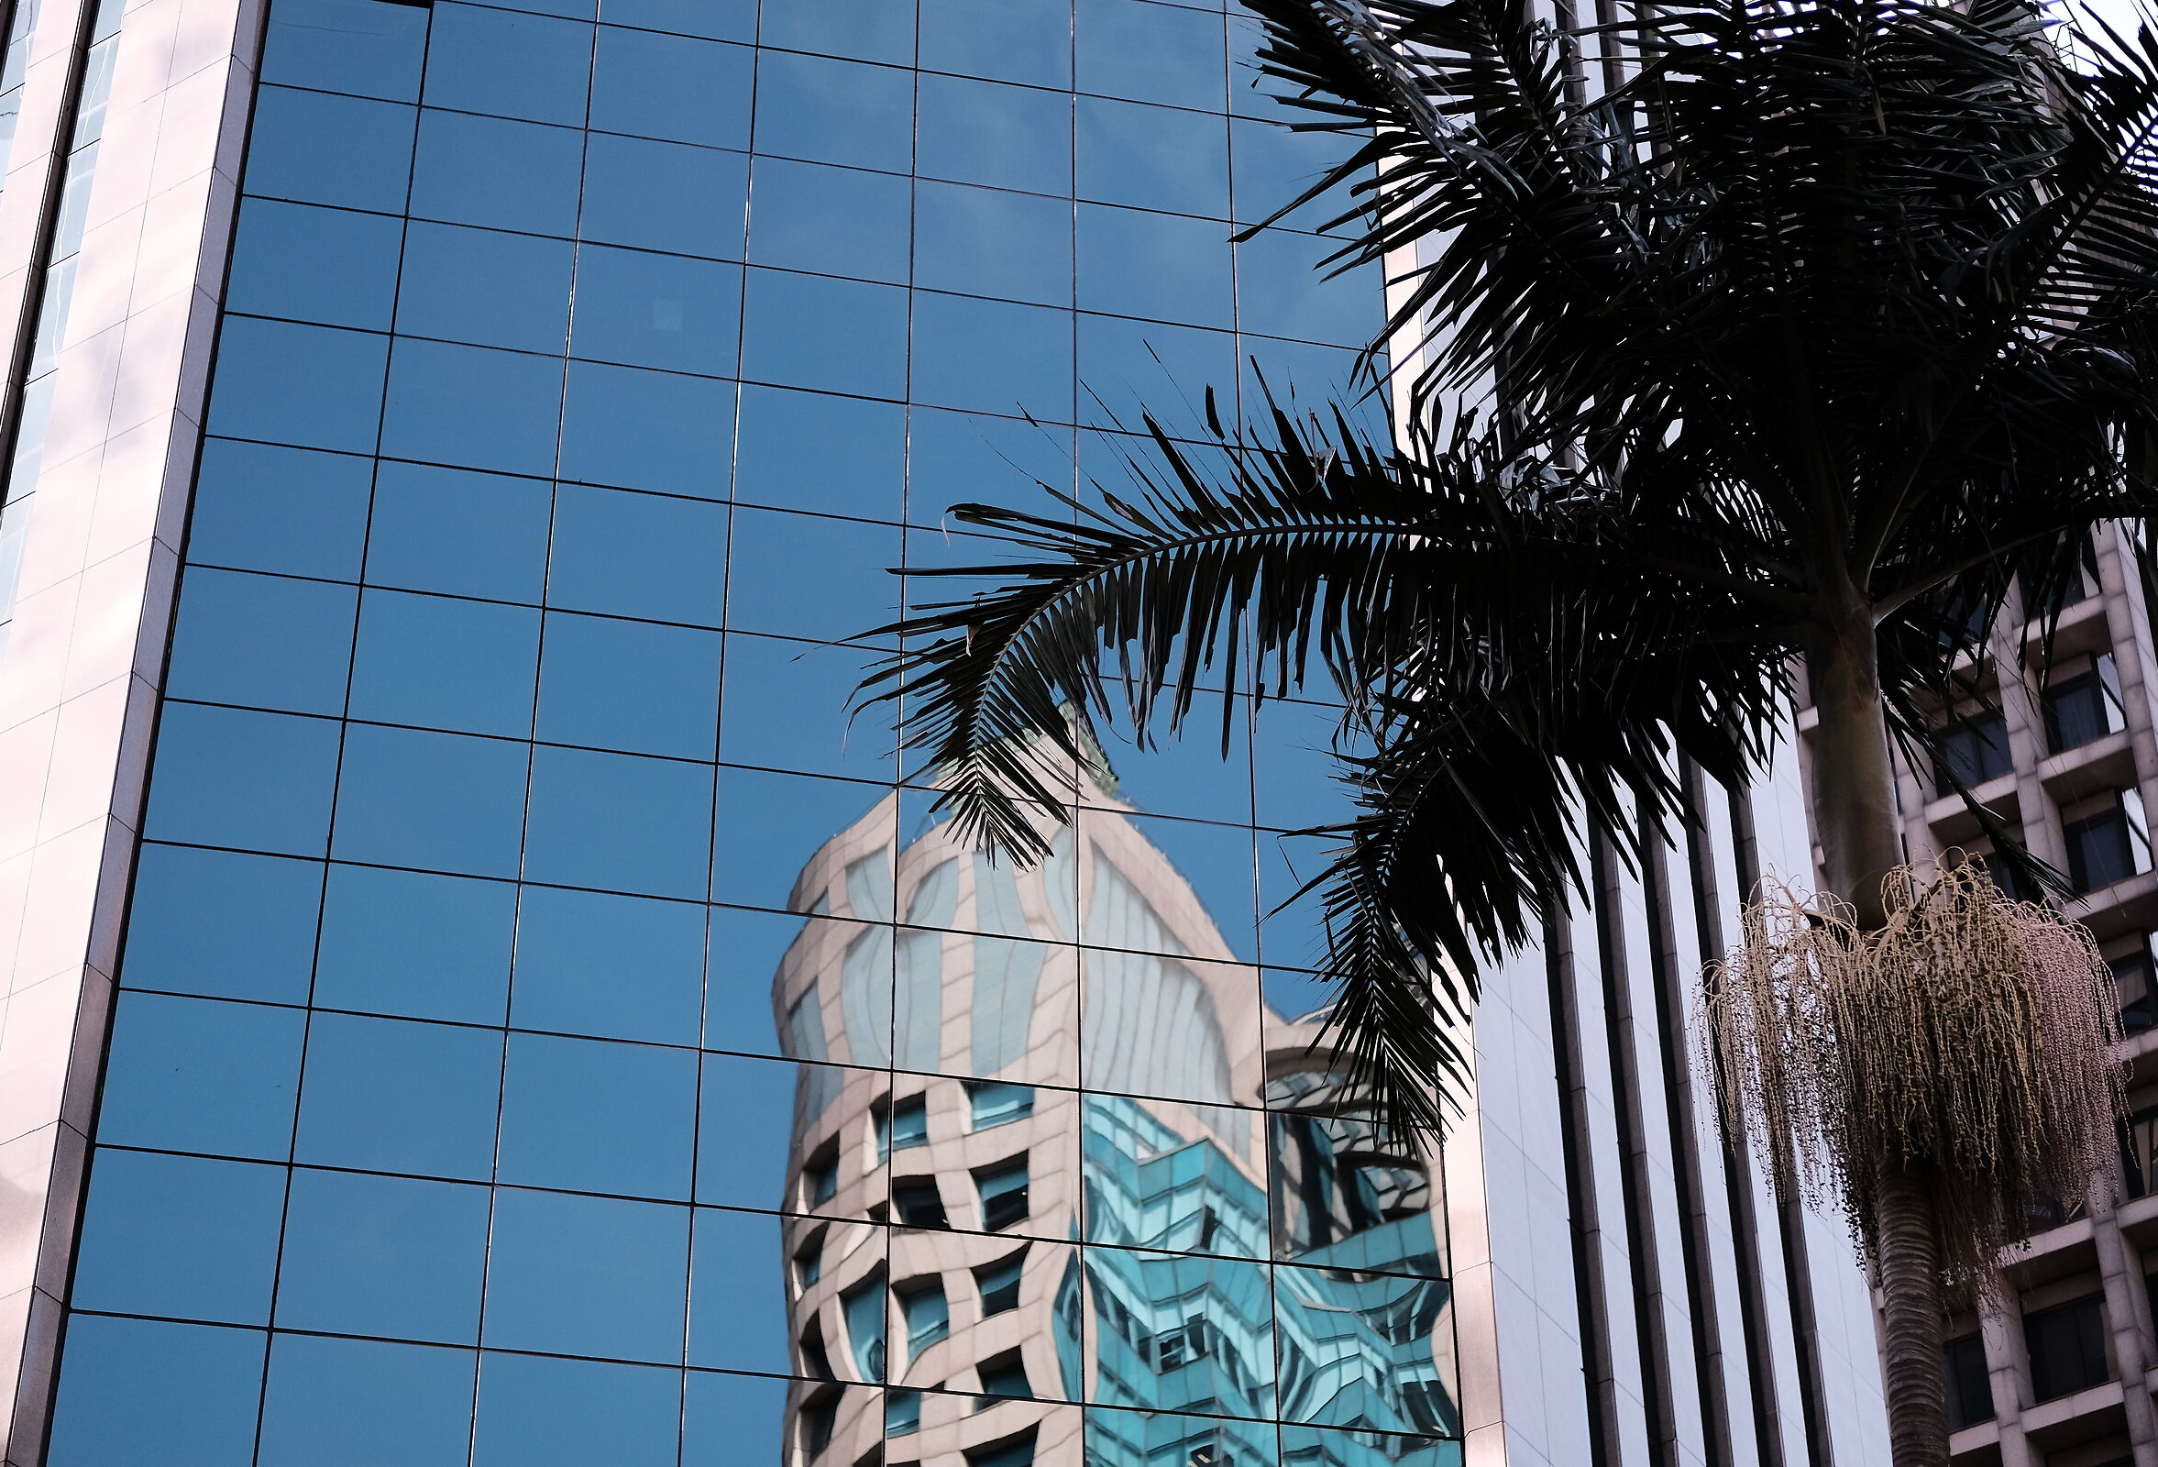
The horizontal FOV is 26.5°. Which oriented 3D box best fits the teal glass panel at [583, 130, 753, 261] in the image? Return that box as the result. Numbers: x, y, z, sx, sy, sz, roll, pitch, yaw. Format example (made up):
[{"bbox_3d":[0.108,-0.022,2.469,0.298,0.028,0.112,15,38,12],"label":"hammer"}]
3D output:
[{"bbox_3d":[-3.220,-4.171,35.623,1.280,1.211,0.050,7,-39,-9],"label":"teal glass panel"}]

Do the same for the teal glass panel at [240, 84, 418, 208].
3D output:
[{"bbox_3d":[-6.056,-4.705,37.175,1.265,1.260,0.060,7,-39,-9],"label":"teal glass panel"}]

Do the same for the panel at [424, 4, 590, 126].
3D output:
[{"bbox_3d":[-4.755,-5.554,38.192,1.337,1.260,0.060,7,-39,-9],"label":"panel"}]

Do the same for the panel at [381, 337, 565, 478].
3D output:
[{"bbox_3d":[-4.480,-2.414,33.874,1.280,1.211,0.050,7,-39,-9],"label":"panel"}]

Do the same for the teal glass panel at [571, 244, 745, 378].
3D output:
[{"bbox_3d":[-3.399,-3.371,36.799,1.337,1.260,0.060,7,-39,-9],"label":"teal glass panel"}]

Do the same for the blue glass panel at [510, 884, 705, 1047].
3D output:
[{"bbox_3d":[-3.547,1.752,34.649,1.428,1.349,0.050,7,-39,-9],"label":"blue glass panel"}]

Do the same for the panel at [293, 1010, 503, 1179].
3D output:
[{"bbox_3d":[-4.443,2.371,30.017,1.280,1.211,0.050,7,-39,-9],"label":"panel"}]

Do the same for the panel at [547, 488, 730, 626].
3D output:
[{"bbox_3d":[-3.385,-1.353,35.188,1.337,1.260,0.060,7,-39,-9],"label":"panel"}]

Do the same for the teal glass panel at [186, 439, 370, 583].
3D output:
[{"bbox_3d":[-6.387,-1.791,36.774,1.372,1.349,0.050,7,-39,-9],"label":"teal glass panel"}]

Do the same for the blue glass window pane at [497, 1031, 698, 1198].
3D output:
[{"bbox_3d":[-3.357,2.683,31.967,1.337,1.260,0.060,7,-39,-9],"label":"blue glass window pane"}]

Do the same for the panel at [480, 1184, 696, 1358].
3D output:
[{"bbox_3d":[-3.350,3.692,31.162,1.337,1.260,0.060,7,-39,-9],"label":"panel"}]

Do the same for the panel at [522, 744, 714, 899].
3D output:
[{"bbox_3d":[-3.555,0.684,35.506,1.428,1.349,0.050,7,-39,-9],"label":"panel"}]

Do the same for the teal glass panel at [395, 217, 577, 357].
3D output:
[{"bbox_3d":[-5.009,-3.760,38.710,1.428,1.349,0.050,7,-39,-9],"label":"teal glass panel"}]

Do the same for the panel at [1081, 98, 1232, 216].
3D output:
[{"bbox_3d":[0.615,-4.897,39.062,1.337,1.260,0.060,7,-39,-9],"label":"panel"}]

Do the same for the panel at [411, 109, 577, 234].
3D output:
[{"bbox_3d":[-5.017,-4.828,39.568,1.428,1.349,0.050,7,-39,-9],"label":"panel"}]

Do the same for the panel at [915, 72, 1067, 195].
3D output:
[{"bbox_3d":[-0.728,-5.061,38.845,1.337,1.260,0.060,7,-39,-9],"label":"panel"}]

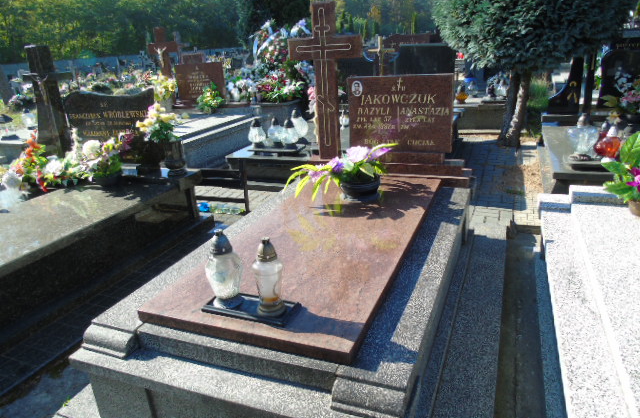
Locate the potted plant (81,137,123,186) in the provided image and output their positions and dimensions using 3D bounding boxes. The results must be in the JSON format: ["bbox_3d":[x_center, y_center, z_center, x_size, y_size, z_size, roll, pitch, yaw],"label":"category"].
[{"bbox_3d":[-1.774,-0.390,3.740,0.320,0.365,0.300,4,21,22],"label":"potted plant"}]

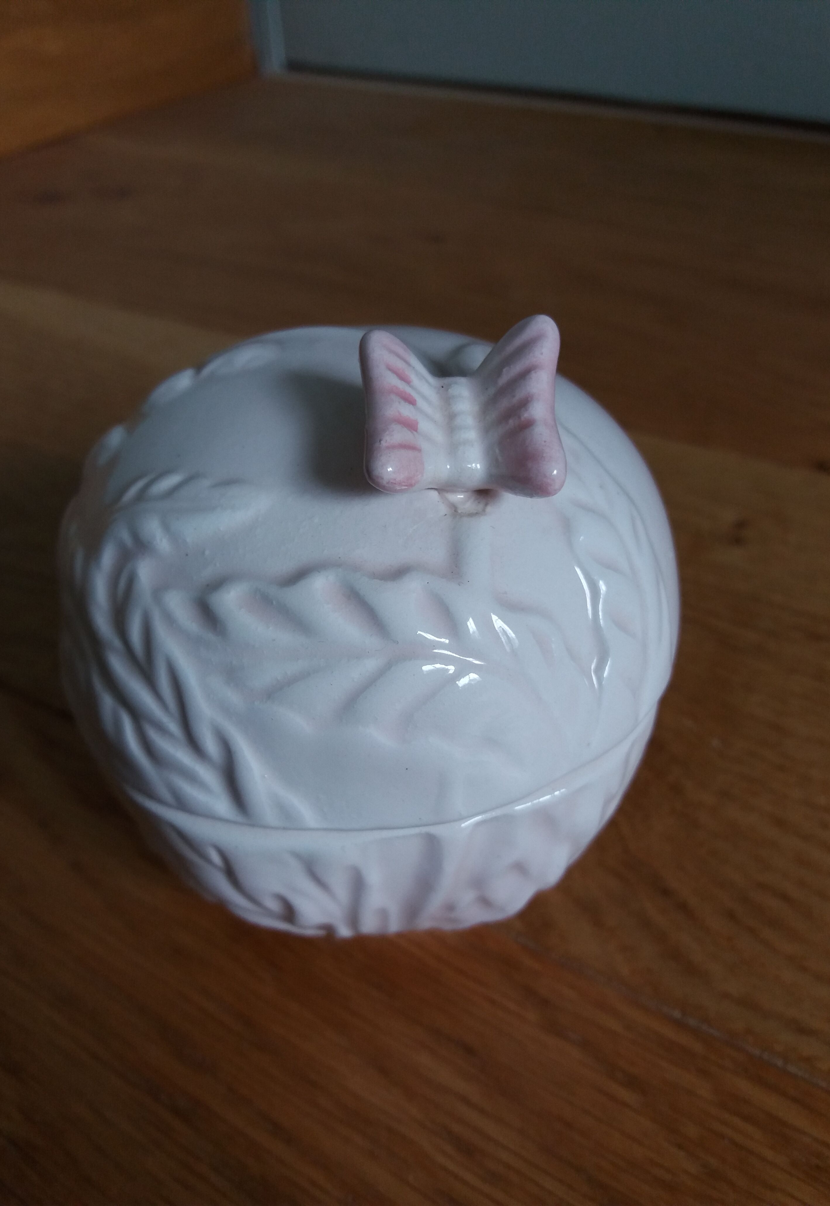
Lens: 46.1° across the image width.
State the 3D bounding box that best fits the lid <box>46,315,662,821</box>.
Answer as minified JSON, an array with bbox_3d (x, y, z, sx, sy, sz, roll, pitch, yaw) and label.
[{"bbox_3d":[-0.009,-0.023,0.169,0.115,0.064,0.108,-1,39,1],"label":"lid"}]

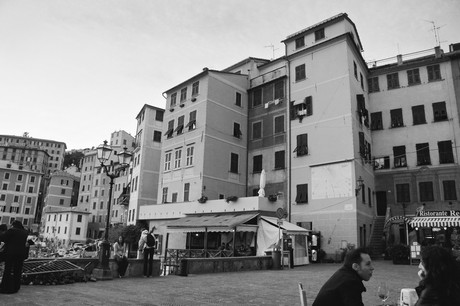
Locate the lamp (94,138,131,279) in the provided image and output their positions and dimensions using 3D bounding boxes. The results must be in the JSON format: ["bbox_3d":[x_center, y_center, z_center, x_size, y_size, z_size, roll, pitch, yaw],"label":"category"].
[{"bbox_3d":[-4.097,1.933,12.130,0.660,4.700,1.420,-10,-19,41],"label":"lamp"}]

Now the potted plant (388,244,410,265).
[{"bbox_3d":[11.818,7.045,24.076,1.300,1.300,0.700,-7,-17,33],"label":"potted plant"}]

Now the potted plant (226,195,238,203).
[{"bbox_3d":[0.095,3.157,24.020,0.850,0.480,0.400,-10,-19,41],"label":"potted plant"}]

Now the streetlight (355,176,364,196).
[{"bbox_3d":[8.492,2.200,22.500,0.550,1.220,0.420,-6,-16,30],"label":"streetlight"}]

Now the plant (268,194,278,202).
[{"bbox_3d":[3.075,3.130,23.604,0.400,0.480,0.750,-11,-19,43],"label":"plant"}]

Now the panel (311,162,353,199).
[{"bbox_3d":[6.850,1.915,23.291,2.950,2.270,0.080,-11,-20,43],"label":"panel"}]

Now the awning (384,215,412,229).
[{"bbox_3d":[11.781,4.810,24.100,1.650,0.860,0.850,-7,-17,33],"label":"awning"}]

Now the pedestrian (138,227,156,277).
[{"bbox_3d":[-2.968,3.595,12.559,0.540,1.720,0.480,8,-15,-23],"label":"pedestrian"}]

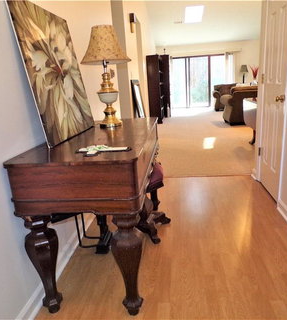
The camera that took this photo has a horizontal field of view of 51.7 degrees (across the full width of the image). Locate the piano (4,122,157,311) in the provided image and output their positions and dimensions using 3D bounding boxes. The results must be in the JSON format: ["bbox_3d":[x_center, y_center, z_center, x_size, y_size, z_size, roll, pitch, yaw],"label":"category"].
[{"bbox_3d":[-0.210,0.233,2.015,0.593,0.830,1.374,-1,15,8],"label":"piano"}]

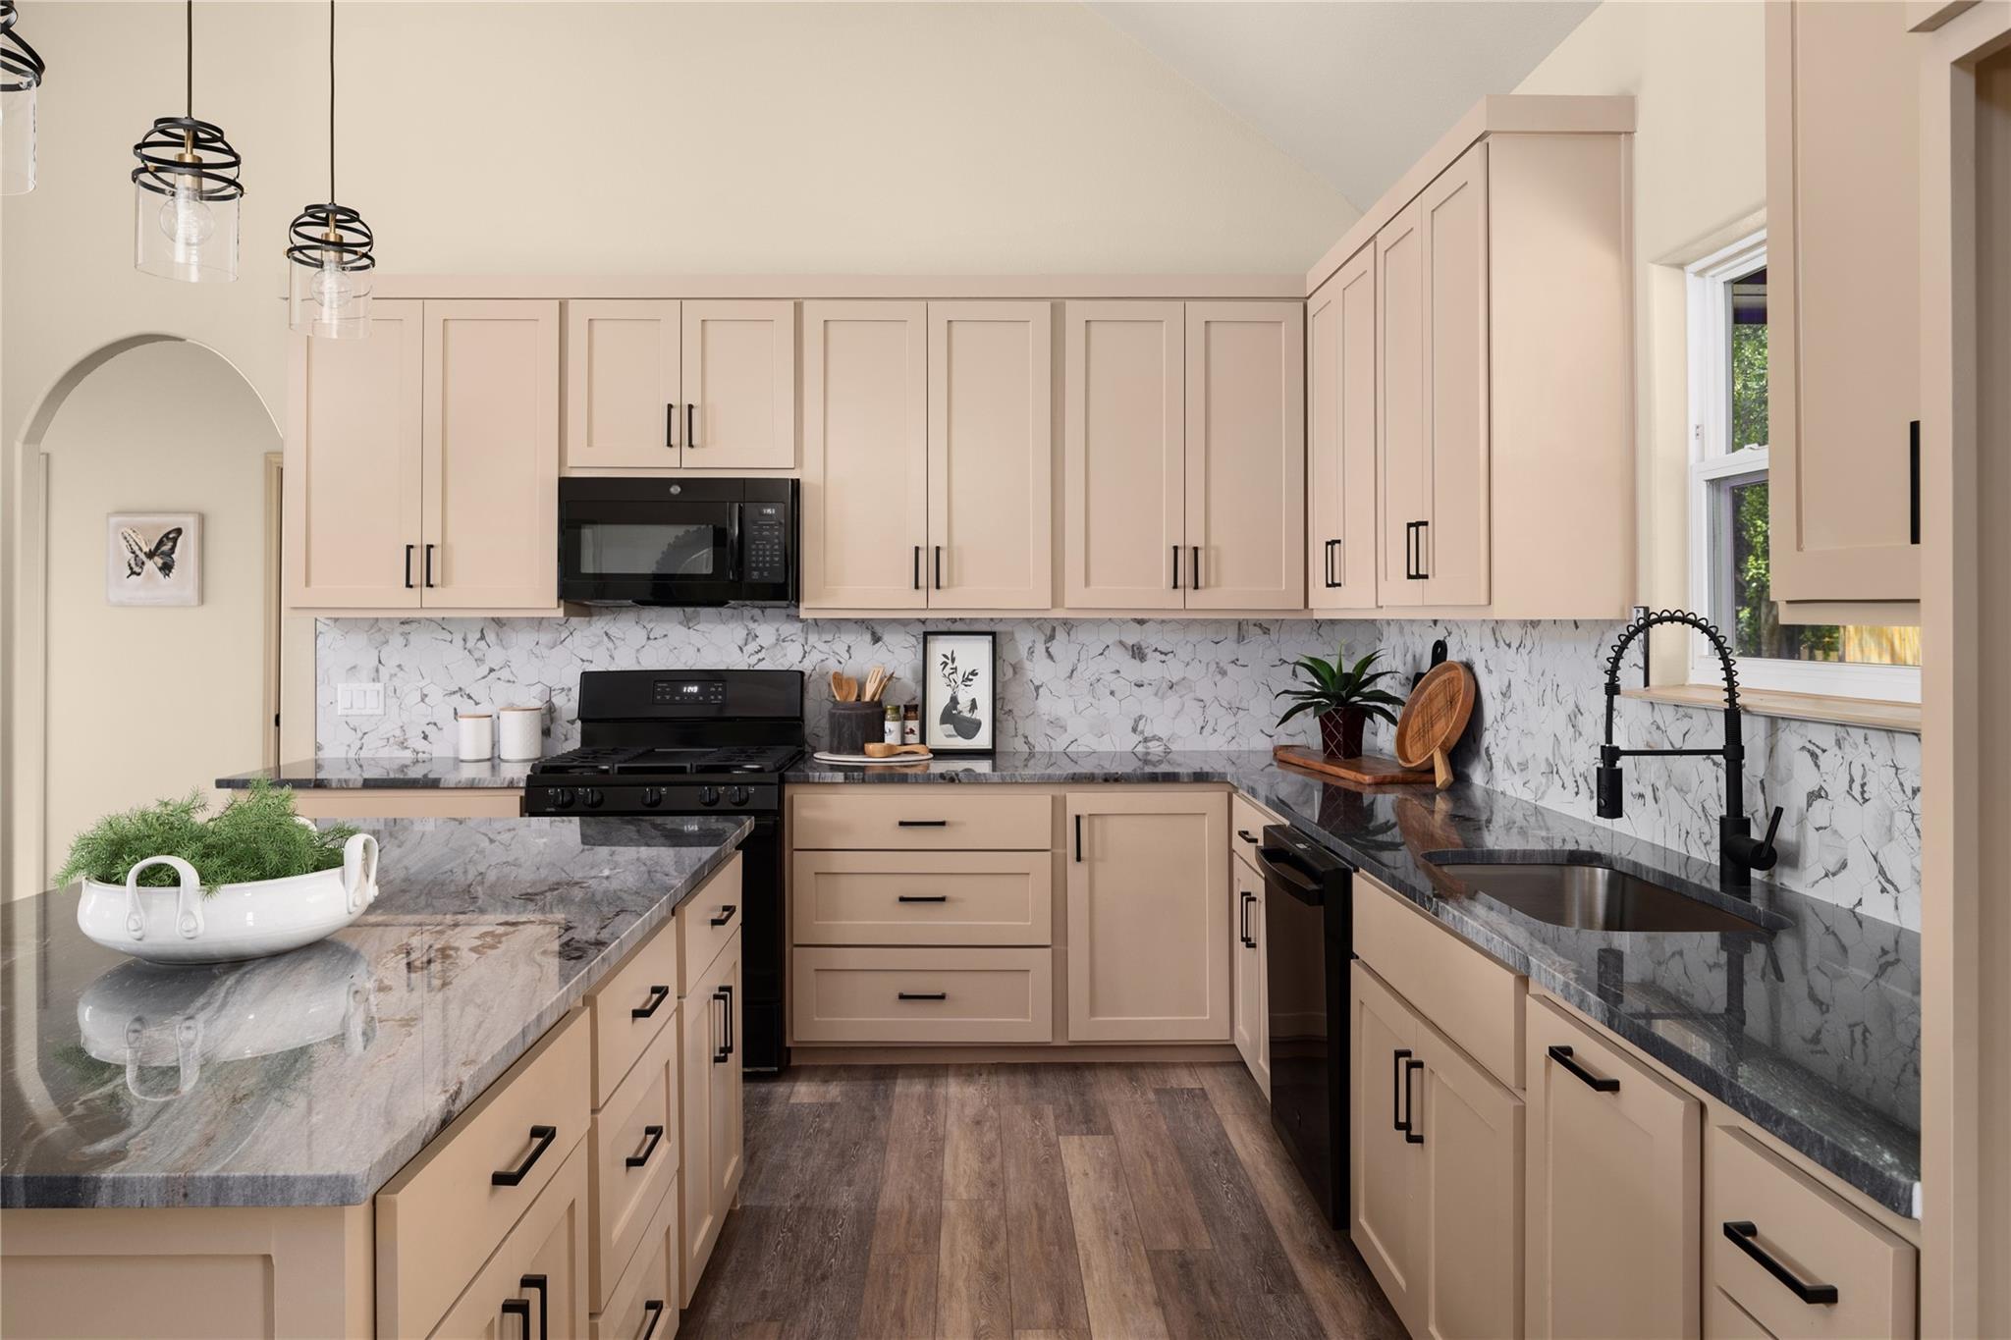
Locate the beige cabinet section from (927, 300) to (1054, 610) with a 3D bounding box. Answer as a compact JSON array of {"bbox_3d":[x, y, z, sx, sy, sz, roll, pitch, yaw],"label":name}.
[{"bbox_3d":[-0.050,-0.688,4.445,0.401,0.993,0.330,0,1,-1],"label":"beige cabinet section"}]

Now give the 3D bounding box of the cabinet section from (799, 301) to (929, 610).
[{"bbox_3d":[-0.452,-0.688,4.445,0.409,0.993,0.330,0,1,-1],"label":"cabinet section"}]

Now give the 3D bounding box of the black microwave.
[{"bbox_3d":[-1.034,-0.408,4.405,0.755,0.415,0.390,0,1,-1],"label":"black microwave"}]

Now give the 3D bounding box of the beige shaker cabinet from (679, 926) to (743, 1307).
[{"bbox_3d":[-0.864,0.877,2.745,0.551,0.556,0.610,0,1,-1],"label":"beige shaker cabinet"}]

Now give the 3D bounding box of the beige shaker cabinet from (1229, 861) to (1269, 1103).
[{"bbox_3d":[0.953,0.832,3.595,0.553,0.575,0.630,0,1,-1],"label":"beige shaker cabinet"}]

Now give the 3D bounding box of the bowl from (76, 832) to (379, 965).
[{"bbox_3d":[-1.064,0.307,1.853,0.375,0.155,0.375,0,1,0],"label":"bowl"}]

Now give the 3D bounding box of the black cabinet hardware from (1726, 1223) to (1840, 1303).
[{"bbox_3d":[0.721,0.548,1.245,0.036,0.013,0.134,0,1,-1],"label":"black cabinet hardware"}]

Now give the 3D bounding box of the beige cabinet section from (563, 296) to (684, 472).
[{"bbox_3d":[-1.222,-0.914,4.445,0.374,0.542,0.330,0,1,-1],"label":"beige cabinet section"}]

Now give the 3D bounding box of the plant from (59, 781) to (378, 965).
[{"bbox_3d":[-1.072,0.270,1.855,0.400,0.230,0.380,0,1,-1],"label":"plant"}]

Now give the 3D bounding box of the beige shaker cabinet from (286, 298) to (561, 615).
[{"bbox_3d":[-1.867,-0.690,4.442,0.890,1.020,0.325,0,1,-1],"label":"beige shaker cabinet"}]

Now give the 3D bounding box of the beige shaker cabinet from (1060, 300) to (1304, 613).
[{"bbox_3d":[0.567,-0.685,4.442,0.793,1.010,0.325,0,1,-1],"label":"beige shaker cabinet"}]

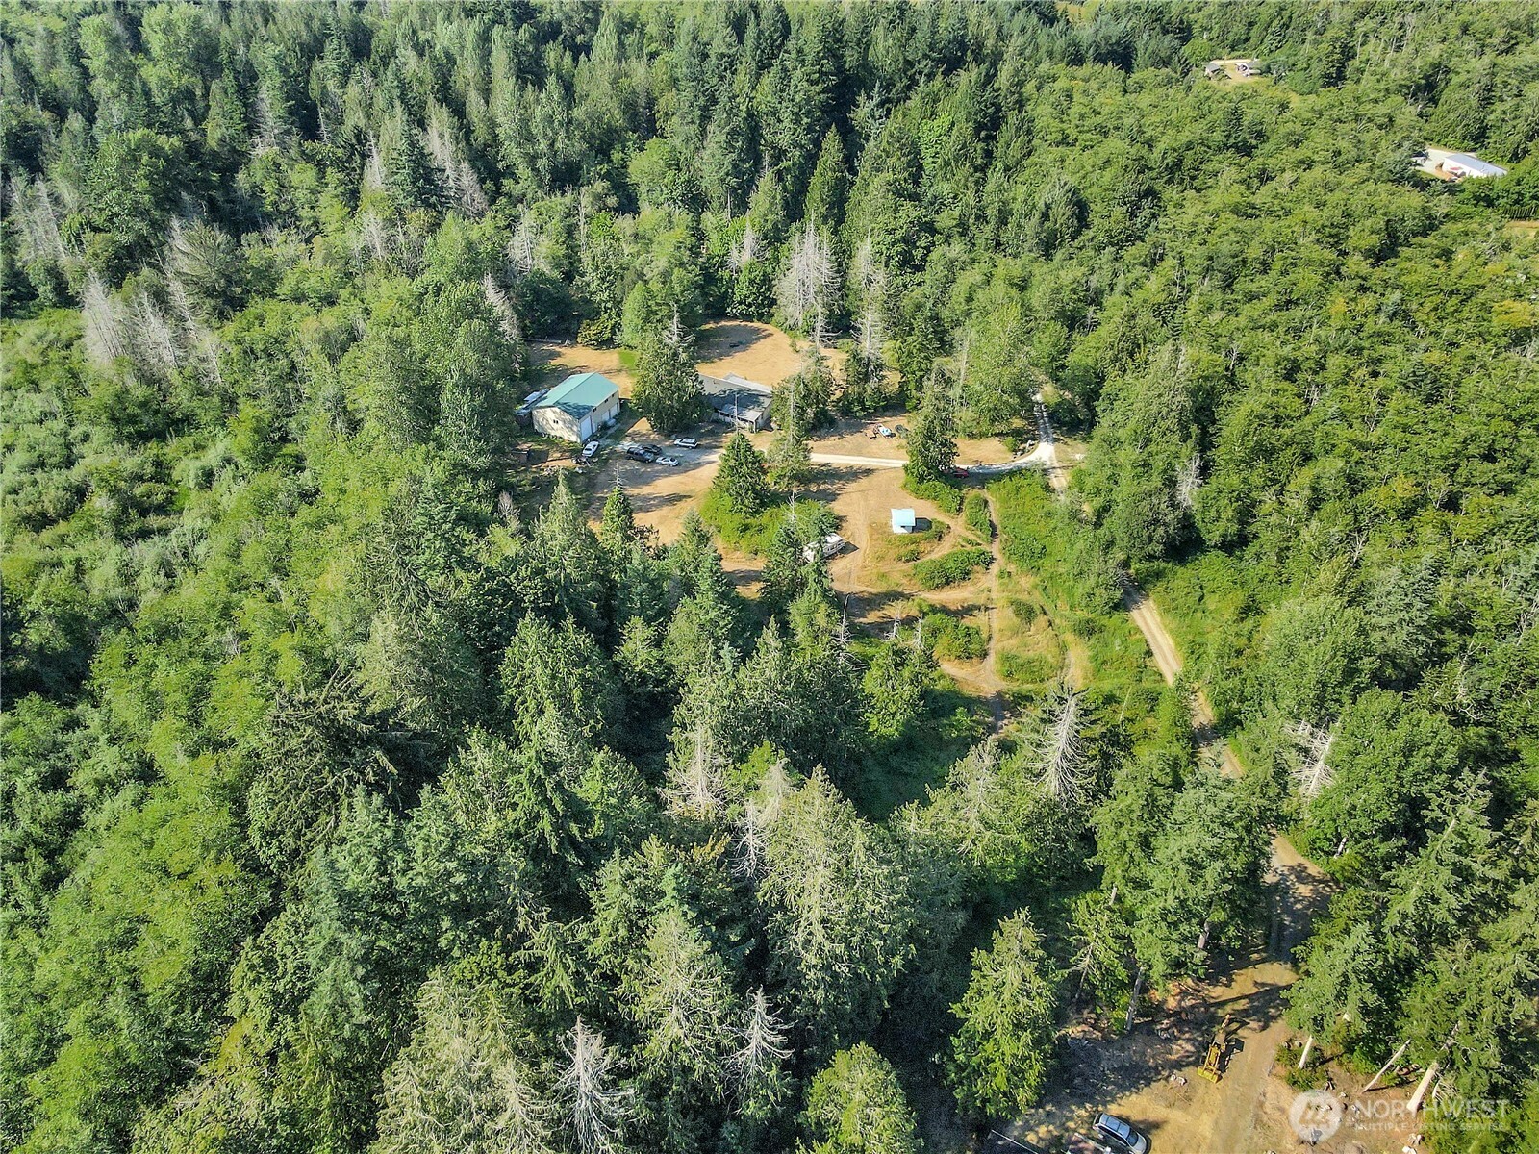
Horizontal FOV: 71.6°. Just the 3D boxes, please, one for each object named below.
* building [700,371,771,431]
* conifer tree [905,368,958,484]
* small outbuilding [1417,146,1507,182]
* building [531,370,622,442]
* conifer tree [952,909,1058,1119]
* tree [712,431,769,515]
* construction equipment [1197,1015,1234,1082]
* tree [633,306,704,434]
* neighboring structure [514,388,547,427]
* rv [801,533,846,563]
[{"bbox_3d":[-8.064,-37.198,221.450,21.000,5.300,12.200,20,39,28],"label":"building"},{"bbox_3d":[29.867,-27.488,193.083,9.673,21.626,9.673,0,34,0],"label":"conifer tree"},{"bbox_3d":[220.642,-125.914,331.201,9.200,5.100,23.635,-2,34,-3],"label":"small outbuilding"},{"bbox_3d":[-38.704,-34.631,215.240,10.767,7.313,15.726,13,36,18],"label":"building"},{"bbox_3d":[22.124,38.702,96.759,10.147,25.356,10.147,0,34,0],"label":"conifer tree"},{"bbox_3d":[-5.020,-18.774,186.760,10.253,14.744,10.253,0,34,0],"label":"tree"},{"bbox_3d":[44.295,46.346,105.542,2.050,2.800,6.199,18,38,25],"label":"construction equipment"},{"bbox_3d":[-20.249,-40.791,209.428,13.717,24.372,13.717,0,34,0],"label":"tree"},{"bbox_3d":[-48.219,-34.787,219.021,3.800,3.400,9.500,13,36,18],"label":"neighboring structure"},{"bbox_3d":[8.891,-4.298,176.757,6.900,2.850,2.500,-24,40,-32],"label":"rv"}]

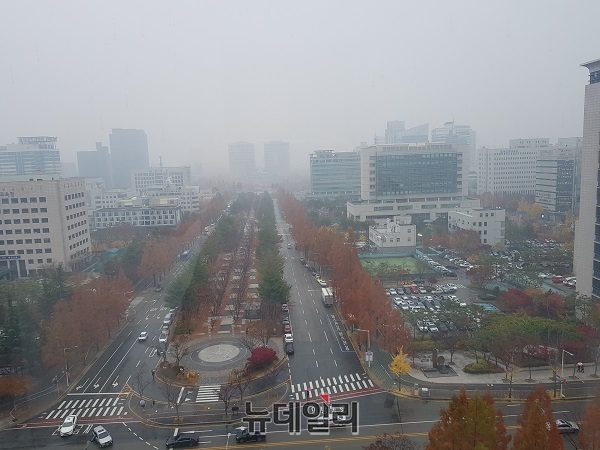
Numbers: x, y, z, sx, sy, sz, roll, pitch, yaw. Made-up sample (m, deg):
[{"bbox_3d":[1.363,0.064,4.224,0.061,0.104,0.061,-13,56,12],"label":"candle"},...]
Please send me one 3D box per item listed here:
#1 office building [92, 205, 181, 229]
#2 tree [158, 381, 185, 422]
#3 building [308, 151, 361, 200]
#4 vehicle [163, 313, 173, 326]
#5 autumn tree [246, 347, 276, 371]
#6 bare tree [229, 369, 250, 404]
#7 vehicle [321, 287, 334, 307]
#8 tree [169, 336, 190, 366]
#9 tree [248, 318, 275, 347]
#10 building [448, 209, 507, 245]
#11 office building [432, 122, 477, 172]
[{"bbox_3d":[-116.862,-5.868,326.071,58.000,14.000,14.000,-2,8,2],"label":"office building"},{"bbox_3d":[-21.332,29.446,75.434,3.930,7.180,3.930,-3,8,-4],"label":"tree"},{"bbox_3d":[32.140,-43.550,417.280,46.950,48.020,20.000,-3,8,-4],"label":"building"},{"bbox_3d":[-36.147,25.942,123.871,1.850,1.650,4.600,-3,8,-4],"label":"vehicle"},{"bbox_3d":[-7.918,27.248,94.221,6.000,3.600,5.600,-2,8,-4],"label":"autumn tree"},{"bbox_3d":[-10.730,28.410,79.160,3.890,6.750,3.890,-3,8,-4],"label":"bare tree"},{"bbox_3d":[8.180,21.717,134.891,2.400,3.400,8.500,-3,8,-4],"label":"vehicle"},{"bbox_3d":[-25.395,26.427,94.382,4.500,6.300,4.300,-2,8,-4],"label":"tree"},{"bbox_3d":[-8.460,24.710,100.790,5.620,7.630,5.620,-3,8,-4],"label":"tree"},{"bbox_3d":[86.337,-0.103,220.642,16.000,16.900,25.000,-2,8,-4],"label":"building"},{"bbox_3d":[226.730,-105.440,668.510,57.180,82.990,32.000,-3,8,-4],"label":"office building"}]

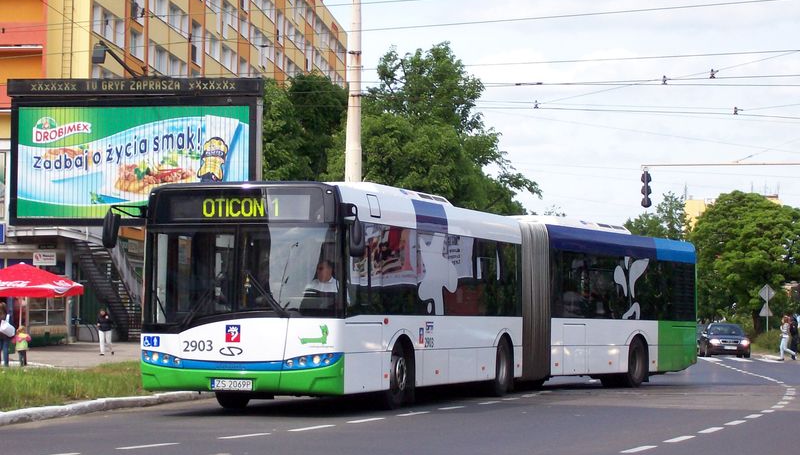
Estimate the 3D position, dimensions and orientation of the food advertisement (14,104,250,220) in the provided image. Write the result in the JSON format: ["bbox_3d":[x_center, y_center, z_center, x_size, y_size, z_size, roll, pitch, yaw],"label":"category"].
[{"bbox_3d":[-5.672,-1.375,42.565,5.040,2.380,0.100,0,-3,9],"label":"food advertisement"}]

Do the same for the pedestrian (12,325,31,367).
[{"bbox_3d":[-9.744,3.064,51.800,0.460,1.040,0.340,0,-3,3],"label":"pedestrian"}]

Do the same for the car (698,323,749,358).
[{"bbox_3d":[13.594,4.682,84.035,1.730,1.450,4.200,0,-3,4],"label":"car"}]

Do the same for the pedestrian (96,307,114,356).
[{"bbox_3d":[-10.387,3.686,70.800,0.550,1.680,0.450,0,-3,14],"label":"pedestrian"}]

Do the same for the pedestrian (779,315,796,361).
[{"bbox_3d":[14.791,4.216,76.500,0.650,1.690,0.500,1,-3,-6],"label":"pedestrian"}]

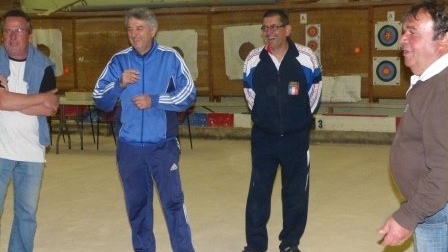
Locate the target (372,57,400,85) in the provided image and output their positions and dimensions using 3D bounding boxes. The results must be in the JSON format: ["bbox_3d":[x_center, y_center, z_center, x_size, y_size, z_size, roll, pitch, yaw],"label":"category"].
[{"bbox_3d":[2.524,-0.849,12.850,0.425,0.430,0.015,1,6,22],"label":"target"}]

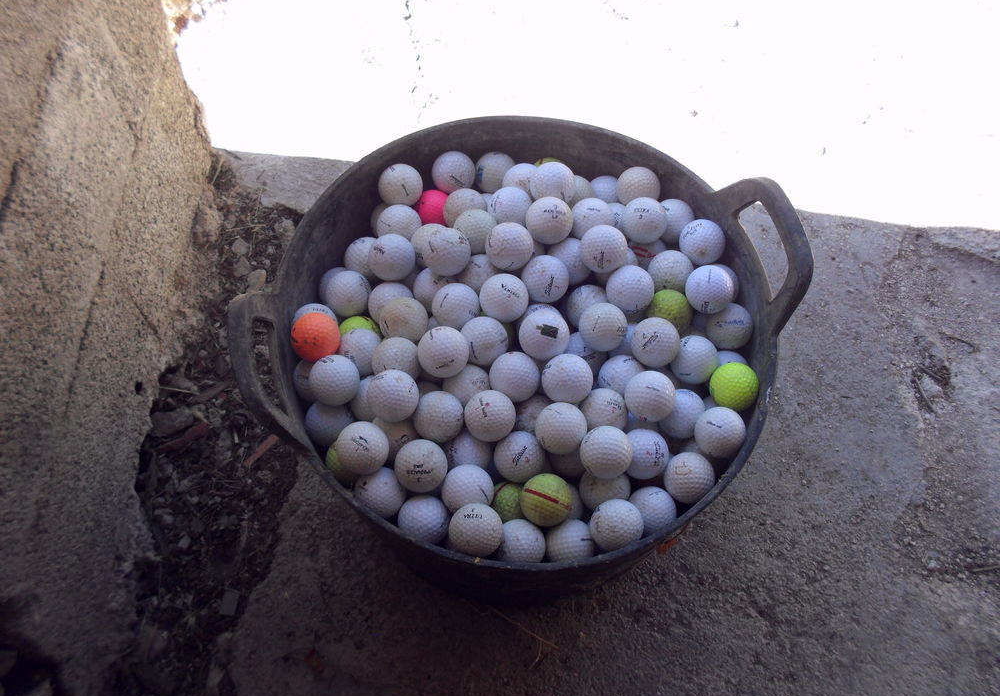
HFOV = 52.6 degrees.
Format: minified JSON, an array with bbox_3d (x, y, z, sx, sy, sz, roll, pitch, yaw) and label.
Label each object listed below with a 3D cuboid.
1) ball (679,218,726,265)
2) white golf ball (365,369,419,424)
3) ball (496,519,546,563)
[{"bbox_3d":[0.190,-0.100,0.951,0.043,0.043,0.043,2,64,-3],"label":"ball"},{"bbox_3d":[-0.089,0.039,0.838,0.043,0.043,0.043,0,64,-4],"label":"white golf ball"},{"bbox_3d":[0.017,0.168,0.862,0.043,0.043,0.043,1,62,-1],"label":"ball"}]

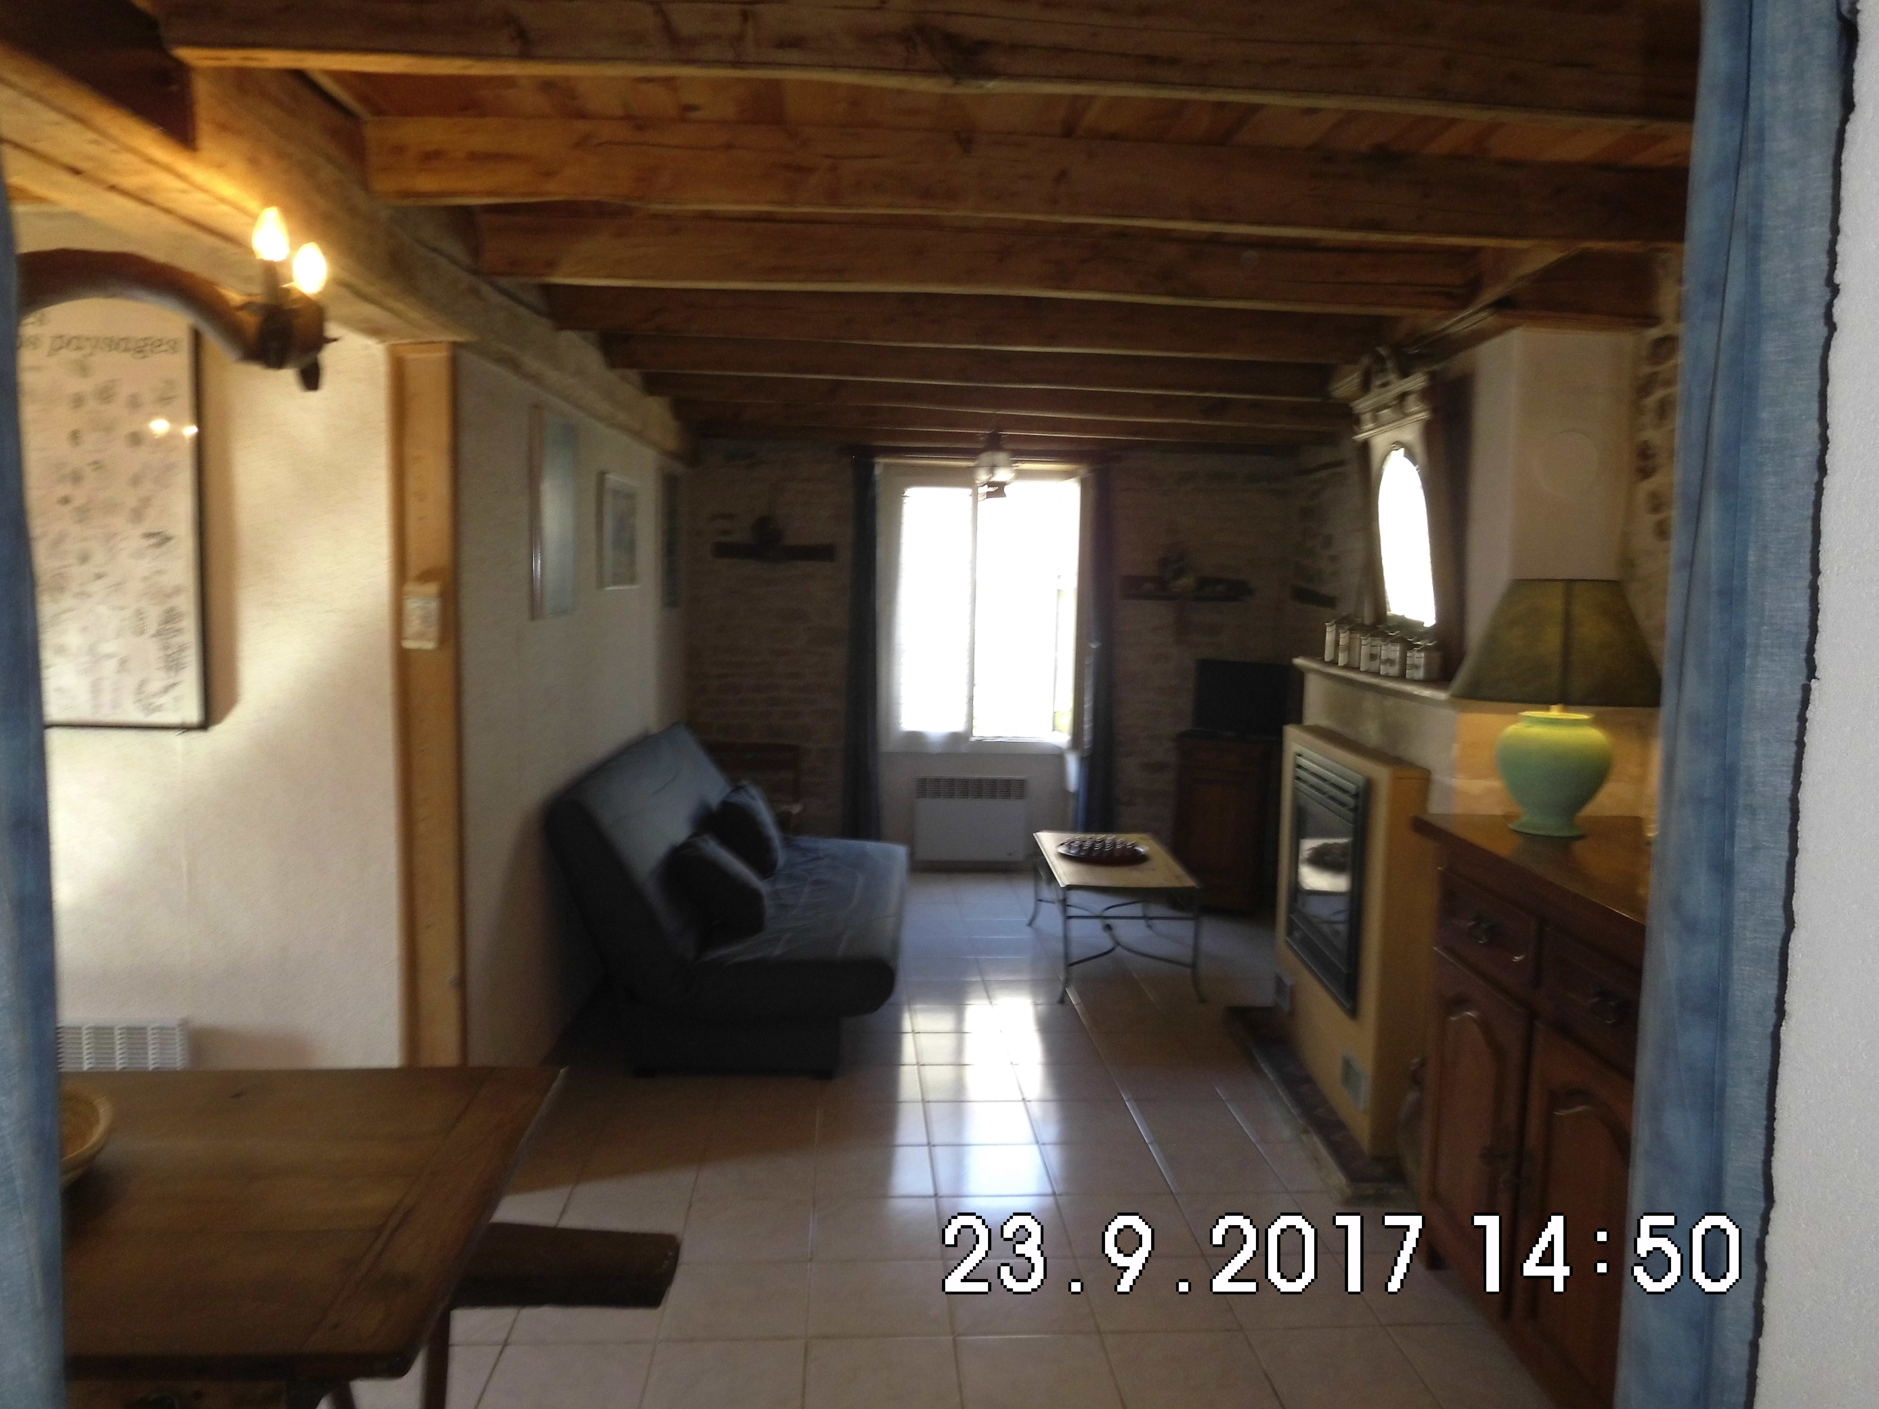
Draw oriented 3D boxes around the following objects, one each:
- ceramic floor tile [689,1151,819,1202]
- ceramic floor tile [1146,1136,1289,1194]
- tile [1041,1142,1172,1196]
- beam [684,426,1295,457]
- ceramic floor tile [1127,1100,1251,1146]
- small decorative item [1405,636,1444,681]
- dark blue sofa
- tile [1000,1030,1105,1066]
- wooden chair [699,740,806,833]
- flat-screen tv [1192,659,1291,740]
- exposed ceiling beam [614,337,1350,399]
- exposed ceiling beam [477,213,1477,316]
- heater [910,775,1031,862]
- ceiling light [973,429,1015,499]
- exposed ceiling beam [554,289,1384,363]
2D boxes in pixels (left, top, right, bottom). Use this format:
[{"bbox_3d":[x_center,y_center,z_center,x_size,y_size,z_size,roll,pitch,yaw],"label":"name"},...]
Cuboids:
[{"bbox_3d":[-0.489,1.274,3.532,0.315,0.010,0.315,1,5,-4],"label":"ceramic floor tile"},{"bbox_3d":[0.756,1.274,3.566,0.305,0.010,0.305,1,5,-4],"label":"ceramic floor tile"},{"bbox_3d":[0.445,1.258,3.520,0.305,0.010,0.305,0,5,-4],"label":"tile"},{"bbox_3d":[0.333,-1.465,6.979,3.276,0.170,0.110,1,5,-4],"label":"beam"},{"bbox_3d":[0.736,1.246,3.873,0.305,0.010,0.305,1,5,-4],"label":"ceramic floor tile"},{"bbox_3d":[1.386,-0.130,3.712,0.078,0.125,0.082,-1,6,-22],"label":"small decorative item"},{"bbox_3d":[-0.706,0.656,5.025,1.069,0.899,1.938,1,5,-1],"label":"dark blue sofa"},{"bbox_3d":[0.383,1.159,4.393,0.300,0.010,0.300,1,5,-4],"label":"tile"},{"bbox_3d":[-0.928,0.576,6.412,0.499,0.776,0.477,0,5,-4],"label":"wooden chair"},{"bbox_3d":[1.464,-0.025,6.321,0.437,0.354,0.111,4,6,30],"label":"flat-screen tv"},{"bbox_3d":[0.255,-1.287,4.971,2.973,0.152,0.098,1,5,-7],"label":"exposed ceiling beam"},{"bbox_3d":[0.137,-1.159,3.482,2.650,0.152,0.098,0,5,-6],"label":"exposed ceiling beam"},{"bbox_3d":[0.170,0.621,7.079,0.639,0.456,0.099,1,5,-4],"label":"heater"},{"bbox_3d":[0.236,-1.044,5.633,0.178,0.313,0.178,1,5,-4],"label":"ceiling light"},{"bbox_3d":[0.137,-1.236,4.216,2.645,0.179,0.105,1,5,-7],"label":"exposed ceiling beam"}]

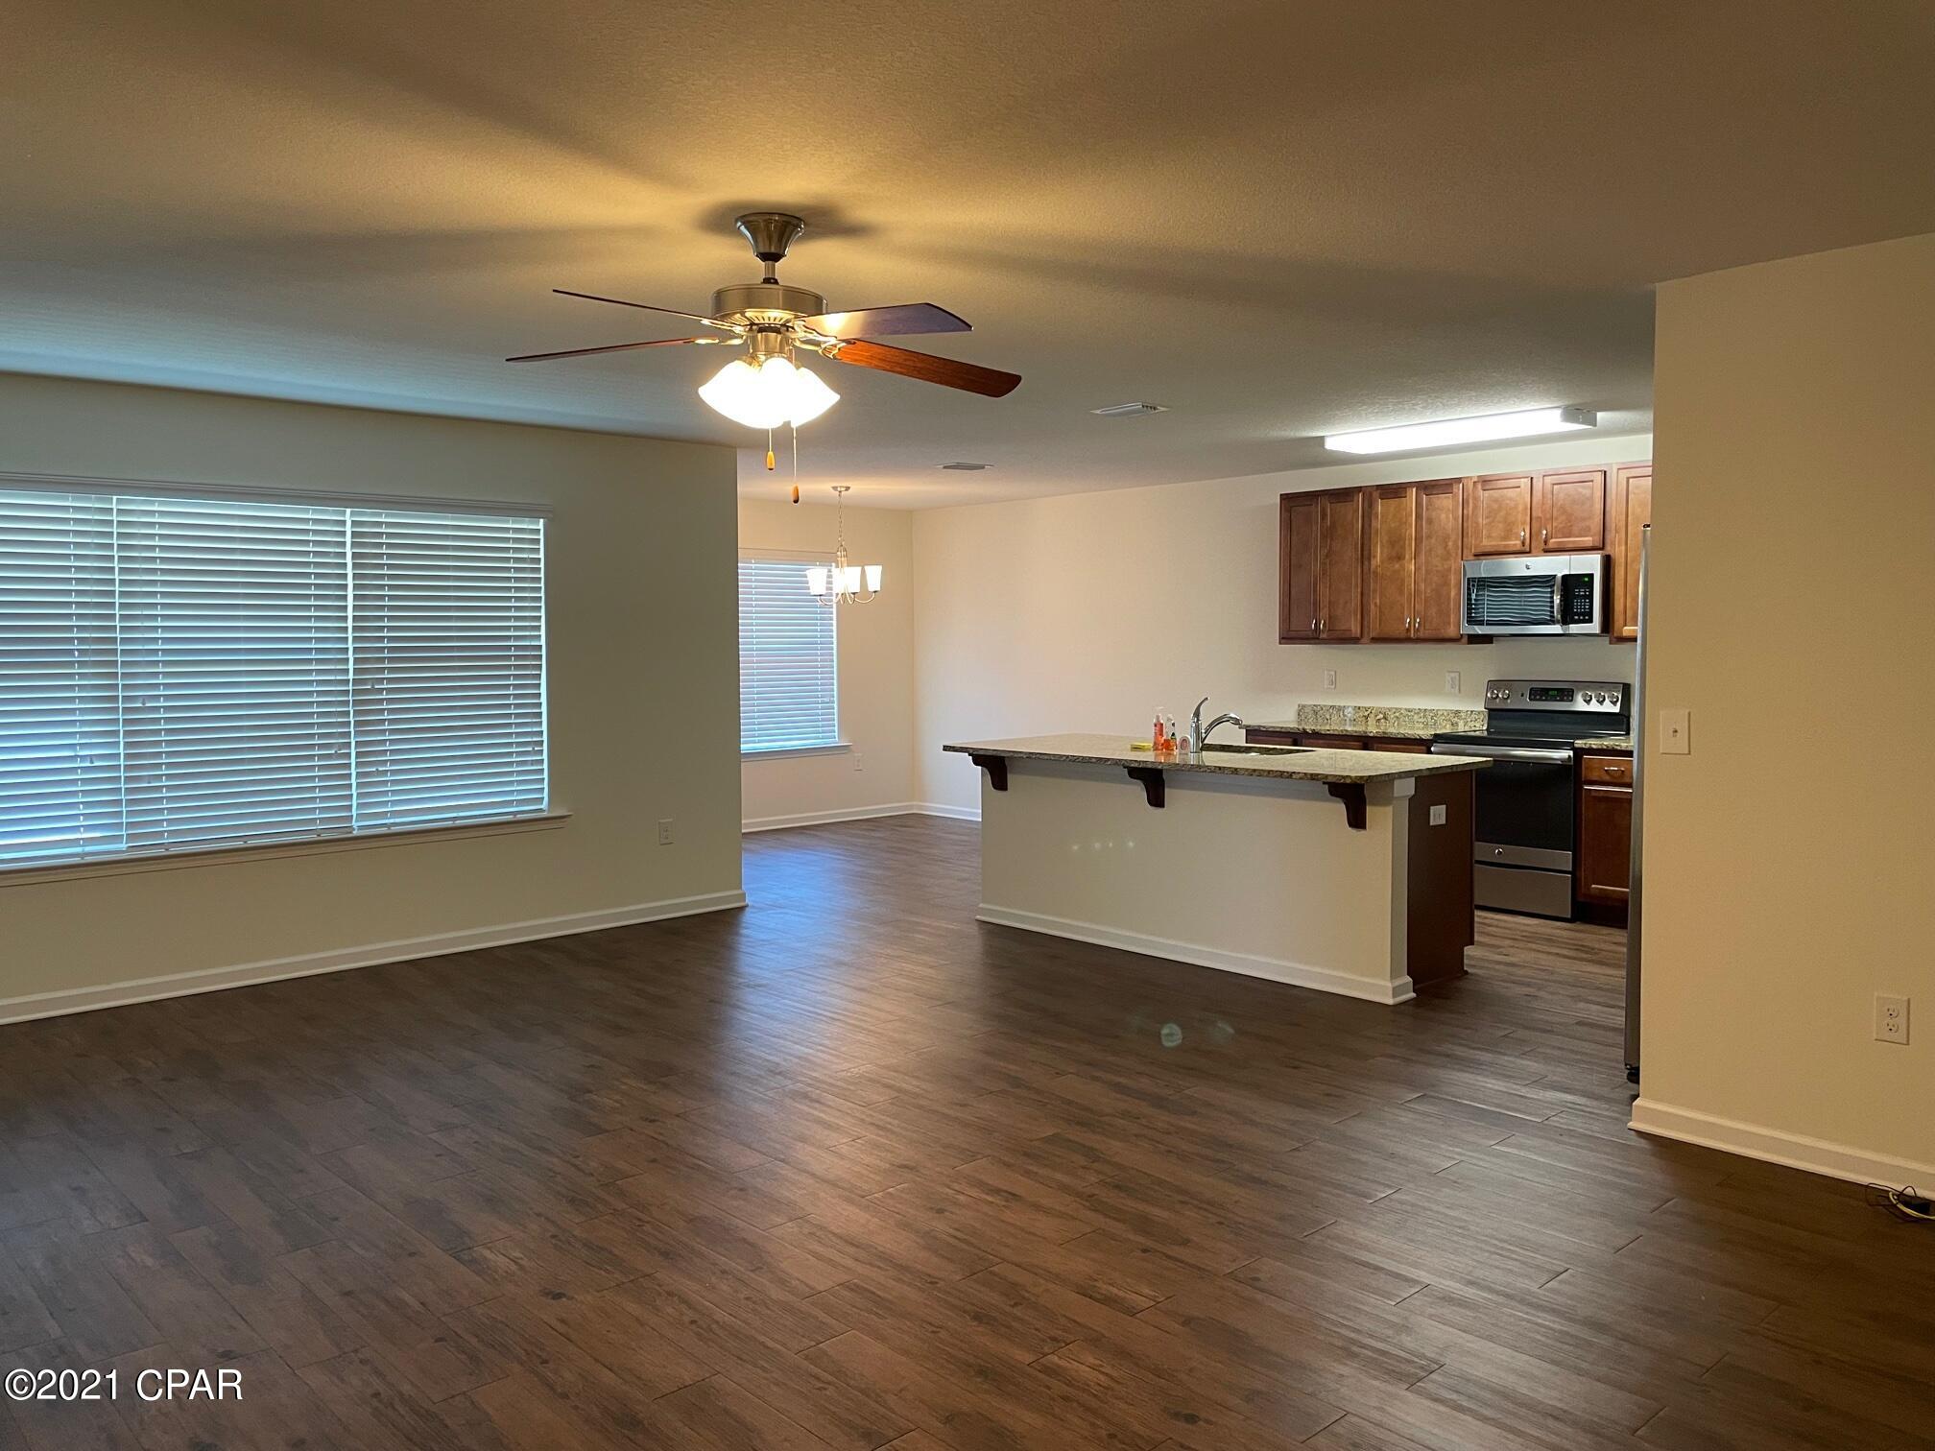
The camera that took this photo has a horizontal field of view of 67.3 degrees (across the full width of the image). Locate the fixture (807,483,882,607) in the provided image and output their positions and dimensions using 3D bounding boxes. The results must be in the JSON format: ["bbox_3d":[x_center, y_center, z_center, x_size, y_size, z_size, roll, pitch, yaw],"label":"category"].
[{"bbox_3d":[-0.852,-1.200,9.752,0.521,0.805,0.521,0,4,0],"label":"fixture"}]

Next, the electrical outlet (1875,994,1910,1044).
[{"bbox_3d":[2.397,0.764,3.767,0.009,0.121,0.075,-4,5,-43],"label":"electrical outlet"}]

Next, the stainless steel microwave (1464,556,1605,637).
[{"bbox_3d":[3.060,-0.680,7.695,0.401,0.413,0.755,-4,5,-43],"label":"stainless steel microwave"}]

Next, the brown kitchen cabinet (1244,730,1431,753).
[{"bbox_3d":[2.304,0.479,8.422,0.619,0.861,1.208,-4,5,-43],"label":"brown kitchen cabinet"}]

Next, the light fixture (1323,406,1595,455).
[{"bbox_3d":[2.329,-1.395,6.954,0.307,0.084,1.213,-4,5,-43],"label":"light fixture"}]

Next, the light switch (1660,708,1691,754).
[{"bbox_3d":[2.008,0.022,4.125,0.014,0.121,0.075,-4,5,-43],"label":"light switch"}]

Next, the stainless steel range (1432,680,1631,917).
[{"bbox_3d":[2.945,0.368,7.663,0.673,1.175,0.755,-4,5,-43],"label":"stainless steel range"}]

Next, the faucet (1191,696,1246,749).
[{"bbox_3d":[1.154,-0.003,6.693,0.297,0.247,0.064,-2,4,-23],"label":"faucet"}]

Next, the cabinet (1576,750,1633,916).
[{"bbox_3d":[3.380,0.542,7.282,0.619,0.871,0.401,-4,5,-43],"label":"cabinet"}]

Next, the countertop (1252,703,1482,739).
[{"bbox_3d":[2.285,-0.007,8.389,0.643,0.134,1.238,-4,5,-43],"label":"countertop"}]

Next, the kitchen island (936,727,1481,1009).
[{"bbox_3d":[1.053,0.576,6.698,0.977,0.906,2.372,-4,5,-43],"label":"kitchen island"}]

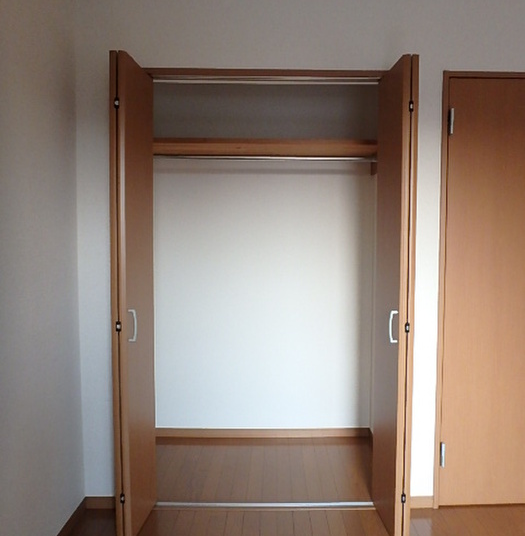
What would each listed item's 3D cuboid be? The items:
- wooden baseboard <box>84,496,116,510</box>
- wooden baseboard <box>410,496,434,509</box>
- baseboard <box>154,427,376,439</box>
[{"bbox_3d":[-0.744,1.106,1.989,0.173,0.060,0.015,0,3,0],"label":"wooden baseboard"},{"bbox_3d":[0.742,1.107,1.997,0.139,0.060,0.015,0,3,0],"label":"wooden baseboard"},{"bbox_3d":[-0.001,1.069,2.738,1.400,0.060,0.015,0,3,0],"label":"baseboard"}]

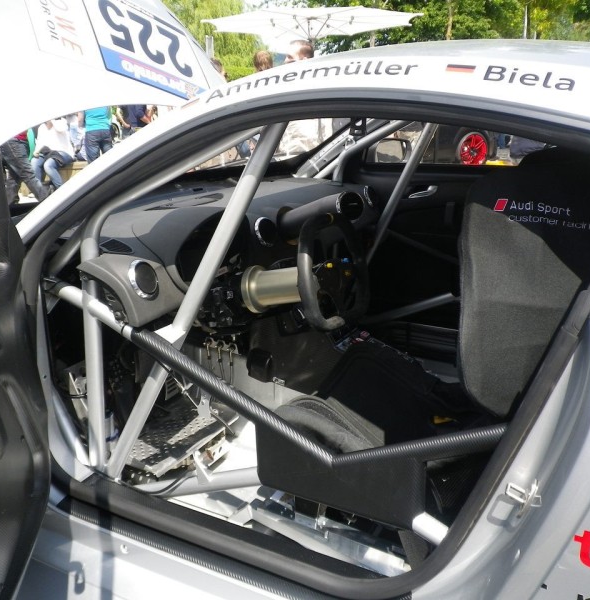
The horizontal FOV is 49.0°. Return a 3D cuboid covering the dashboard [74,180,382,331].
[{"bbox_3d":[-0.158,-0.186,1.993,0.520,0.300,1.420,10,20,27],"label":"dashboard"}]

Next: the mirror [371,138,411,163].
[{"bbox_3d":[0.382,-0.578,2.615,0.120,0.130,0.200,10,20,27],"label":"mirror"}]

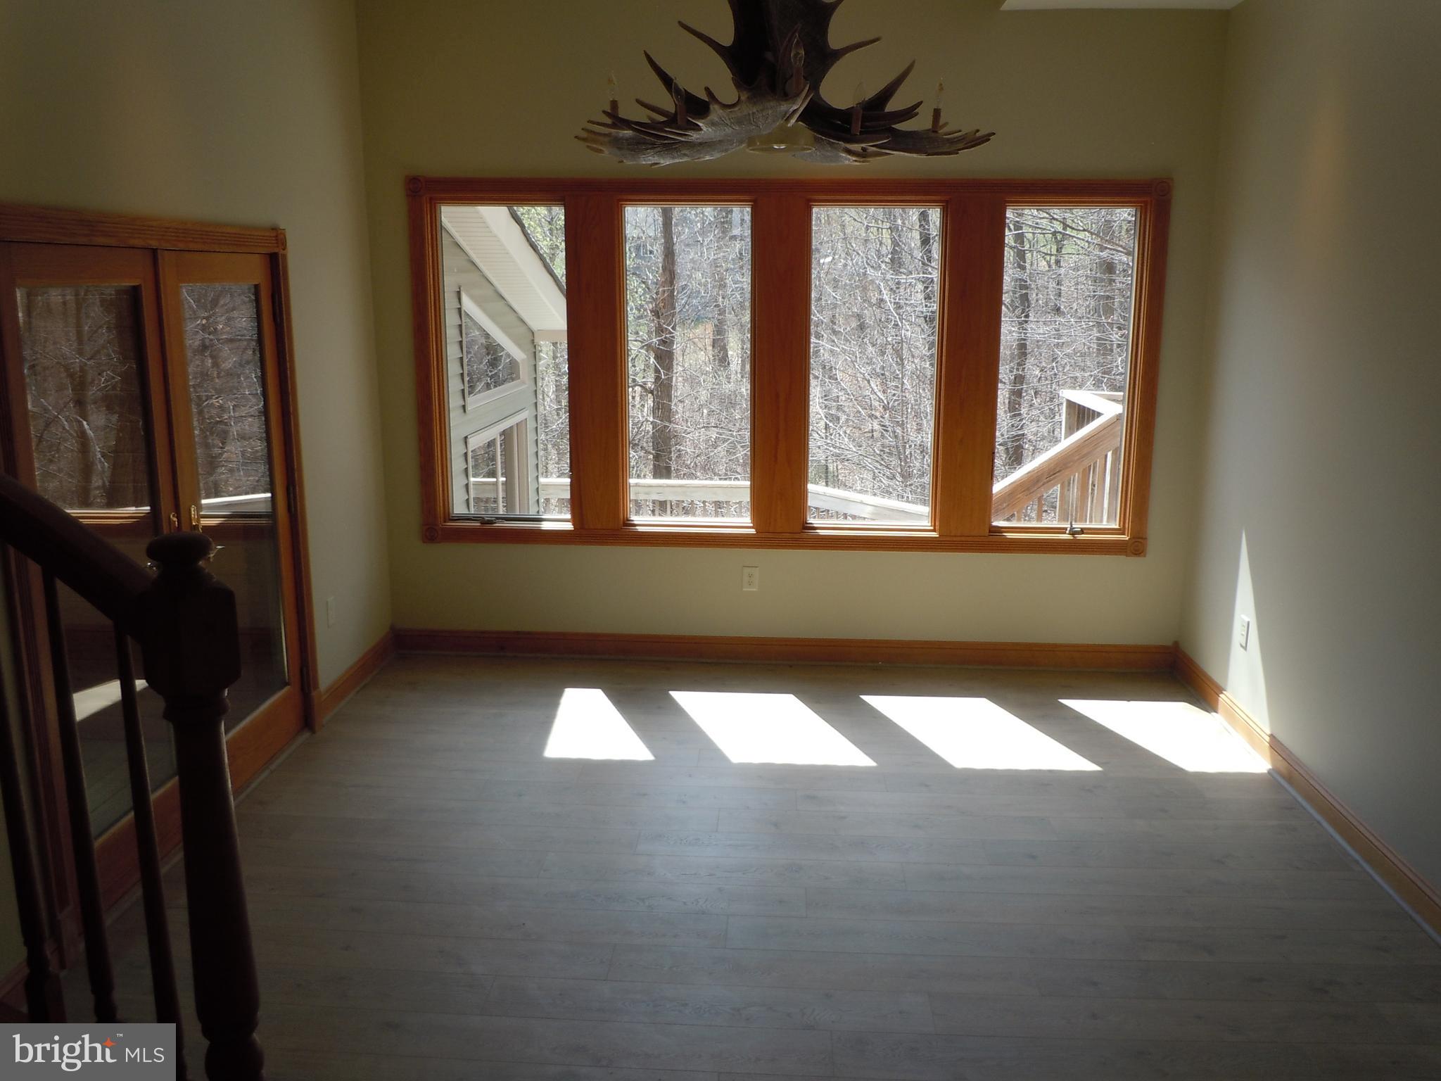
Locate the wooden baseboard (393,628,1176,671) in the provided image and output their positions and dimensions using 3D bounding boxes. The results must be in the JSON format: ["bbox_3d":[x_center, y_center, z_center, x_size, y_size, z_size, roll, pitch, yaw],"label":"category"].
[{"bbox_3d":[0.291,0.567,5.992,4.010,0.136,0.022,1,12,3],"label":"wooden baseboard"}]

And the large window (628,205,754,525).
[{"bbox_3d":[-0.160,-0.861,5.777,0.629,1.539,0.060,1,12,3],"label":"large window"}]

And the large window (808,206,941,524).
[{"bbox_3d":[0.750,-0.840,5.731,0.636,1.544,0.060,1,12,3],"label":"large window"}]

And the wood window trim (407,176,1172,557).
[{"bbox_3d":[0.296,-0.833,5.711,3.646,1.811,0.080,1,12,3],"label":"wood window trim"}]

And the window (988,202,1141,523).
[{"bbox_3d":[1.674,-0.823,5.683,0.627,1.533,0.060,1,12,3],"label":"window"}]

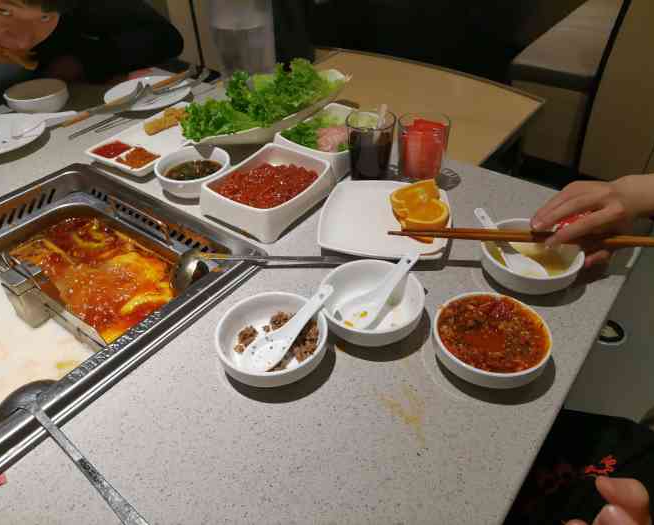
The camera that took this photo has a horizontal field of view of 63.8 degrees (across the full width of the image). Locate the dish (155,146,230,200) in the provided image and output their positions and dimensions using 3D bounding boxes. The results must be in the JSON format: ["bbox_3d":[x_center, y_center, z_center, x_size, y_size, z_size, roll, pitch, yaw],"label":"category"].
[{"bbox_3d":[-0.204,-0.137,0.816,0.114,0.038,0.114,-2,40,0],"label":"dish"}]

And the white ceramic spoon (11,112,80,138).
[{"bbox_3d":[-0.544,-0.263,1.017,0.121,0.035,0.043,-16,43,-15],"label":"white ceramic spoon"}]

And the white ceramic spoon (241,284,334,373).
[{"bbox_3d":[-0.037,0.073,0.545,0.043,0.043,0.124,30,50,32],"label":"white ceramic spoon"}]

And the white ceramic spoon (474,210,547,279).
[{"bbox_3d":[0.218,-0.015,0.639,0.043,0.043,0.124,-20,44,-20],"label":"white ceramic spoon"}]

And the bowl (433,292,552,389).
[{"bbox_3d":[0.167,0.084,0.542,0.114,0.038,0.114,-1,40,1],"label":"bowl"}]

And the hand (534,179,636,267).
[{"bbox_3d":[0.314,-0.048,0.645,0.125,0.075,0.080,-20,41,3],"label":"hand"}]

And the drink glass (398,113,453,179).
[{"bbox_3d":[0.156,-0.179,0.847,0.080,0.101,0.080,-2,41,0],"label":"drink glass"}]

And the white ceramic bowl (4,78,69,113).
[{"bbox_3d":[-0.579,-0.329,1.058,0.114,0.038,0.114,-1,40,1],"label":"white ceramic bowl"}]

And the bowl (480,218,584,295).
[{"bbox_3d":[0.259,-0.002,0.679,0.122,0.044,0.122,-1,41,1],"label":"bowl"}]

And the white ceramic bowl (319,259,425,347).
[{"bbox_3d":[0.053,0.054,0.625,0.122,0.044,0.122,-1,41,1],"label":"white ceramic bowl"}]

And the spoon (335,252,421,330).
[{"bbox_3d":[0.064,0.036,0.629,0.124,0.041,0.043,-37,51,-25],"label":"spoon"}]

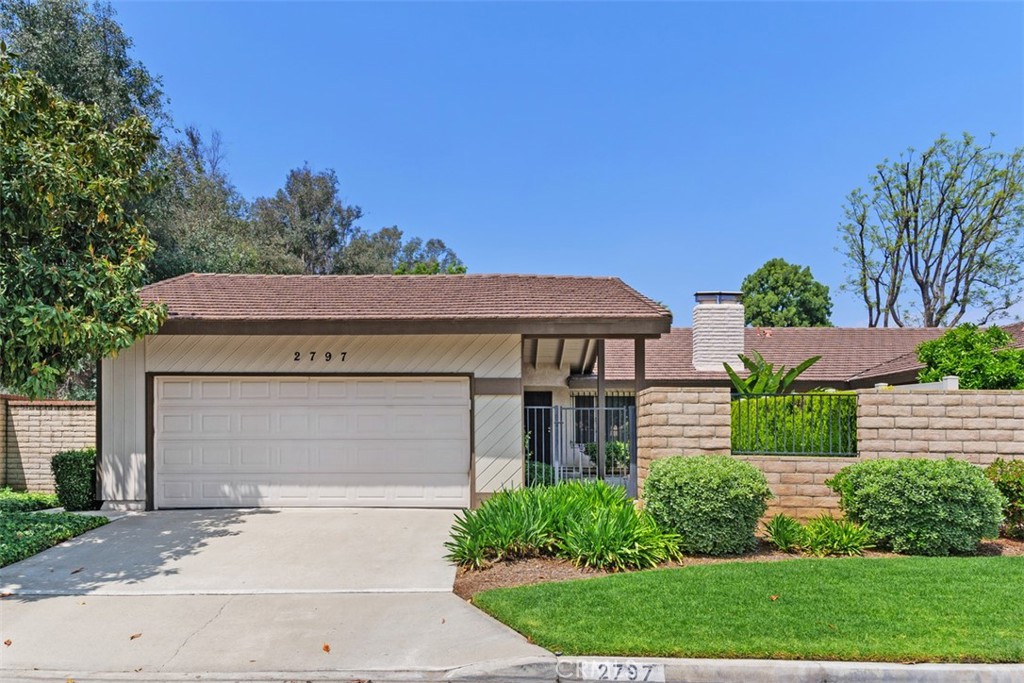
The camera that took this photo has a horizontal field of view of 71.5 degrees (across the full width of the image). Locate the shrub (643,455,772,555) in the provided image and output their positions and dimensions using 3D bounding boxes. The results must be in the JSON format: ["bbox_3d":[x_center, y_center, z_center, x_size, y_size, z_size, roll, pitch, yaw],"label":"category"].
[{"bbox_3d":[2.200,1.780,8.000,1.400,1.020,1.300,0,-2,0],"label":"shrub"}]

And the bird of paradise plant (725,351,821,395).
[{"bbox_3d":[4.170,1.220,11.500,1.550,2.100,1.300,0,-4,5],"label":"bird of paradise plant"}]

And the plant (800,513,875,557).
[{"bbox_3d":[3.390,2.030,7.420,0.760,0.410,0.600,0,-2,0],"label":"plant"}]

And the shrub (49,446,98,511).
[{"bbox_3d":[-6.960,2.200,11.400,0.820,1.000,0.850,0,-2,0],"label":"shrub"}]

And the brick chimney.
[{"bbox_3d":[5.120,-0.250,17.500,1.150,1.980,0.700,0,-2,0],"label":"brick chimney"}]

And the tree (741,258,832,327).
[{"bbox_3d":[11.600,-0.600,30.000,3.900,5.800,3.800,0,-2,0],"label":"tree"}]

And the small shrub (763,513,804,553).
[{"bbox_3d":[2.880,2.040,7.550,0.440,0.400,0.420,0,-2,0],"label":"small shrub"}]

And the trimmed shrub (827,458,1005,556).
[{"bbox_3d":[4.360,1.770,7.750,1.800,1.010,1.400,0,-2,0],"label":"trimmed shrub"}]

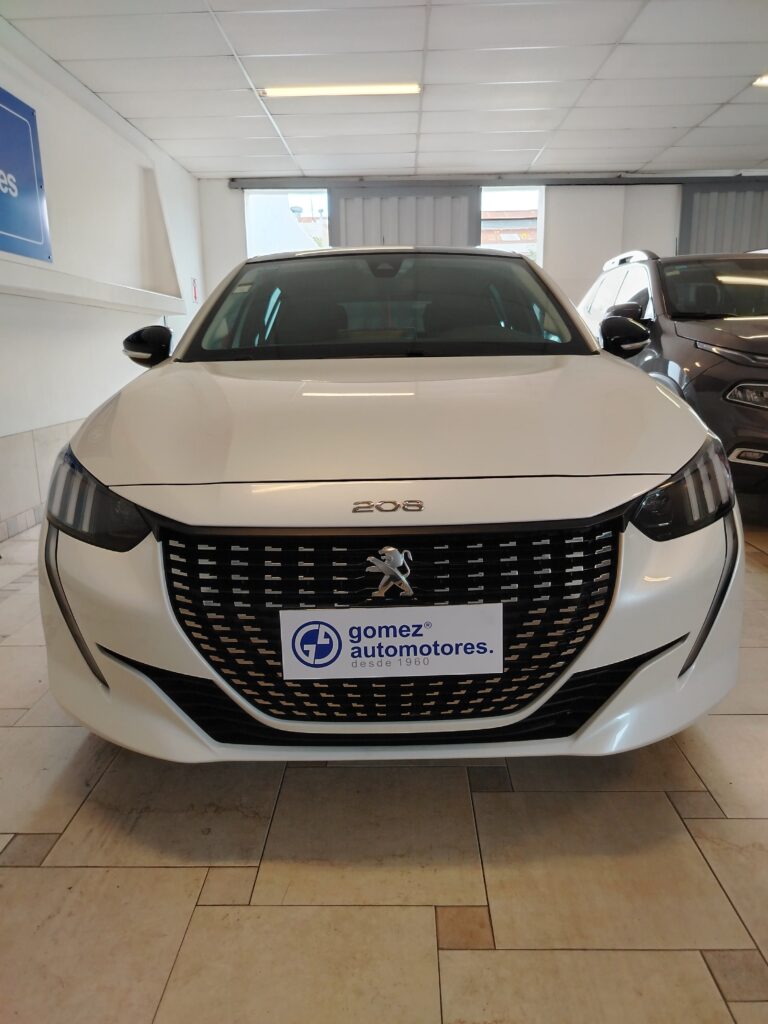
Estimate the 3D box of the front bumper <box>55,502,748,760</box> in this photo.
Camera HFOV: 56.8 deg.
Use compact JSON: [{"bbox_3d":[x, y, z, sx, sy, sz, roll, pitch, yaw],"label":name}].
[{"bbox_3d":[0.025,0.215,1.527,1.720,0.530,0.500,-1,13,0],"label":"front bumper"}]

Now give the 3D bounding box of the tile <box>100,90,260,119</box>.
[{"bbox_3d":[-1.517,-3.133,5.458,1.177,0.030,0.607,-1,13,2],"label":"tile"}]

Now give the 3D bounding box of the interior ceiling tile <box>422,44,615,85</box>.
[{"bbox_3d":[0.876,-3.018,4.797,1.214,0.030,0.607,-1,13,2],"label":"interior ceiling tile"}]

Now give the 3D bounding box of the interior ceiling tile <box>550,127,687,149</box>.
[{"bbox_3d":[2.142,-3.444,6.534,1.204,0.020,0.598,0,13,2],"label":"interior ceiling tile"}]

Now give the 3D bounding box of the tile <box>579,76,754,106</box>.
[{"bbox_3d":[2.107,-3.174,5.359,1.204,0.020,0.598,0,13,2],"label":"tile"}]

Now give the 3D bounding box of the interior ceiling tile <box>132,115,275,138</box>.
[{"bbox_3d":[-1.501,-3.270,6.050,1.177,0.030,0.607,-1,13,2],"label":"interior ceiling tile"}]

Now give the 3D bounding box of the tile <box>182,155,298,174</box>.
[{"bbox_3d":[-1.469,-3.544,7.232,1.177,0.030,0.607,-1,13,2],"label":"tile"}]

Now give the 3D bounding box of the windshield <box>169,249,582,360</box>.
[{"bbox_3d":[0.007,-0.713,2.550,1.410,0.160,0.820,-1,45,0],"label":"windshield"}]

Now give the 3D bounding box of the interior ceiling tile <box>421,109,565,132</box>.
[{"bbox_3d":[0.911,-3.300,5.984,1.204,0.020,0.598,0,13,2],"label":"interior ceiling tile"}]

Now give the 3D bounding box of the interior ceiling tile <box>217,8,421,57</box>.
[{"bbox_3d":[-0.353,-2.886,4.260,1.204,0.020,0.598,0,13,2],"label":"interior ceiling tile"}]

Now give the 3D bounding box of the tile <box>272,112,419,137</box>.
[{"bbox_3d":[-0.306,-3.281,6.015,1.214,0.030,0.607,-1,13,2],"label":"tile"}]

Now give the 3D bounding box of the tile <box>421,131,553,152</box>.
[{"bbox_3d":[0.924,-3.429,6.571,1.214,0.030,0.607,-1,13,2],"label":"tile"}]

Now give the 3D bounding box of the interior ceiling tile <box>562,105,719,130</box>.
[{"bbox_3d":[2.125,-3.309,5.946,1.204,0.020,0.598,0,13,2],"label":"interior ceiling tile"}]

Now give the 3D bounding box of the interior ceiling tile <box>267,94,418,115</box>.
[{"bbox_3d":[-0.319,-3.156,5.434,1.204,0.020,0.598,0,13,2],"label":"interior ceiling tile"}]

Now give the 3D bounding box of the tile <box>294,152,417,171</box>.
[{"bbox_3d":[-0.268,-3.560,7.196,1.204,0.020,0.598,0,13,2],"label":"tile"}]

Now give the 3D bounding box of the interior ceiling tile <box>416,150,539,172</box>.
[{"bbox_3d":[0.945,-3.569,7.158,1.204,0.020,0.598,0,13,2],"label":"interior ceiling tile"}]

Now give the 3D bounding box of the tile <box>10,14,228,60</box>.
[{"bbox_3d":[-1.546,-2.877,4.296,1.161,0.020,0.598,0,13,2],"label":"tile"}]

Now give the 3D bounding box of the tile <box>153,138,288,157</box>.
[{"bbox_3d":[-1.485,-3.407,6.641,1.177,0.030,0.607,-1,13,2],"label":"tile"}]

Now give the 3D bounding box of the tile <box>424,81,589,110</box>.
[{"bbox_3d":[0.892,-3.155,5.388,1.214,0.030,0.607,-1,13,2],"label":"tile"}]

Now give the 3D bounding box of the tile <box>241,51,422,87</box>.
[{"bbox_3d":[-0.336,-3.021,4.847,1.204,0.020,0.598,0,13,2],"label":"tile"}]

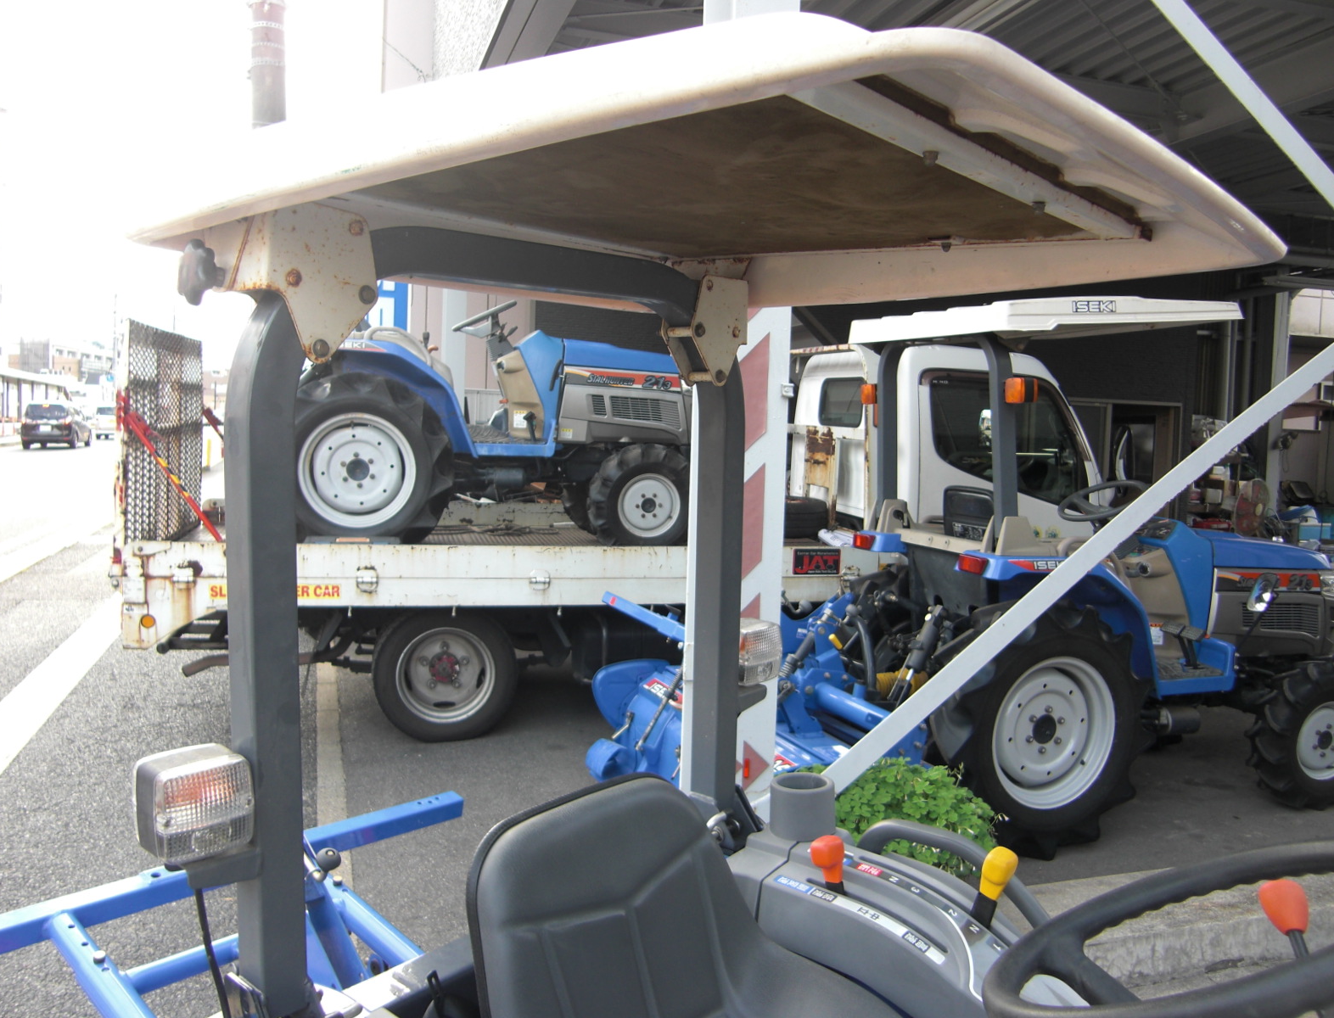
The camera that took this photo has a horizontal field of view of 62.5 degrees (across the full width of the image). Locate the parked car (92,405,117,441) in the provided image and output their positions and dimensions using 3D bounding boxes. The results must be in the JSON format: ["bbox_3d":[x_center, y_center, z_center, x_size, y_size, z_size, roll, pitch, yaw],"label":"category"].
[{"bbox_3d":[-26.300,-4.140,52.600,1.500,1.600,3.600,0,5,-19],"label":"parked car"}]

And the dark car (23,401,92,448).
[{"bbox_3d":[-23.300,-3.160,42.100,1.700,1.600,4.350,0,5,-19],"label":"dark car"}]

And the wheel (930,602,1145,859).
[{"bbox_3d":[1.375,0.807,4.077,0.930,0.930,0.240,0,5,-22],"label":"wheel"}]

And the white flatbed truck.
[{"bbox_3d":[-0.137,0.045,6.265,5.095,2.060,1.800,1,5,-13],"label":"white flatbed truck"}]

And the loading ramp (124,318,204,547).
[{"bbox_3d":[-2.573,-0.353,5.634,0.100,1.086,1.700,2,5,-13],"label":"loading ramp"}]

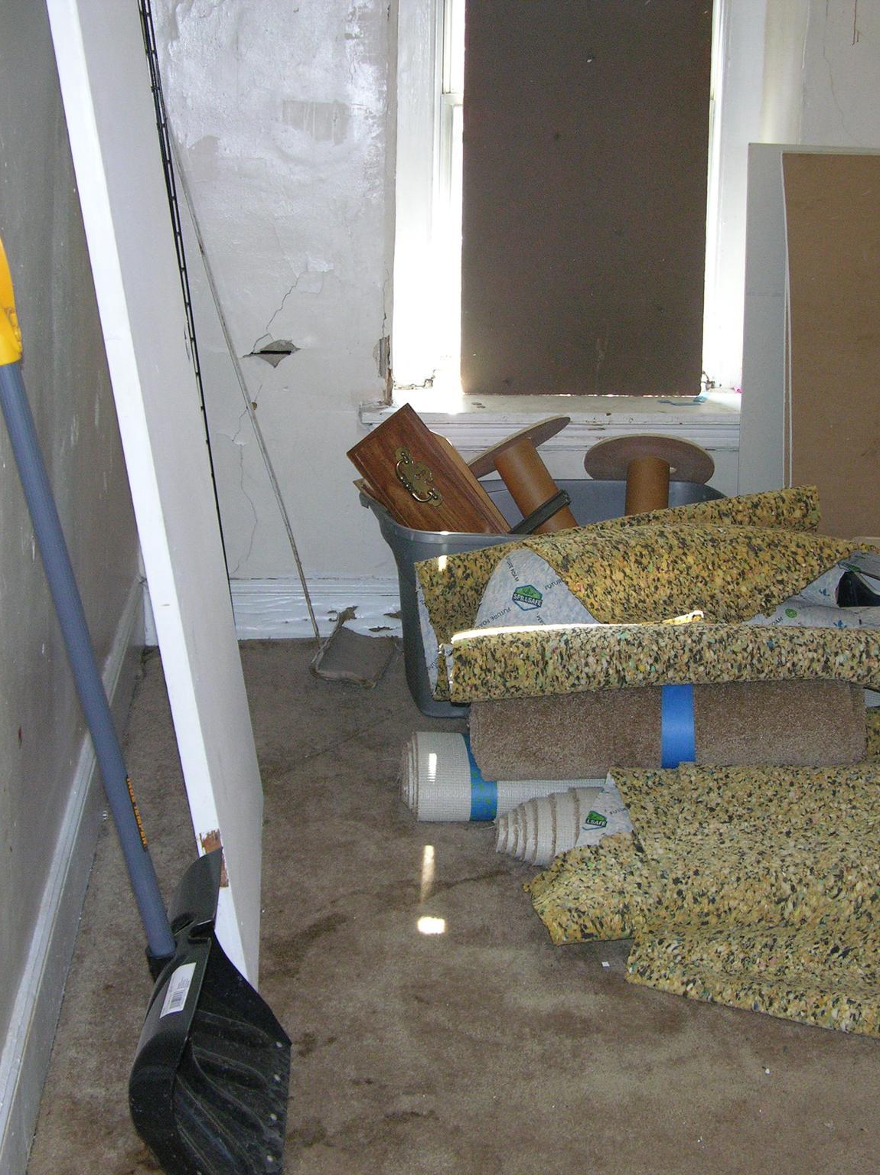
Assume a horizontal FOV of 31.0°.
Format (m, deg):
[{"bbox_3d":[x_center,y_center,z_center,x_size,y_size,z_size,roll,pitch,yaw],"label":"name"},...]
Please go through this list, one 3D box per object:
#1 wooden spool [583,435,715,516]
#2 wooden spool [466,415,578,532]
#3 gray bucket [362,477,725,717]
[{"bbox_3d":[0.502,-0.145,3.733,0.314,0.340,0.314,0,-21,0],"label":"wooden spool"},{"bbox_3d":[0.245,-0.187,3.693,0.314,0.340,0.314,-28,-10,0],"label":"wooden spool"},{"bbox_3d":[0.246,0.022,3.650,0.845,0.430,0.520,1,16,0],"label":"gray bucket"}]

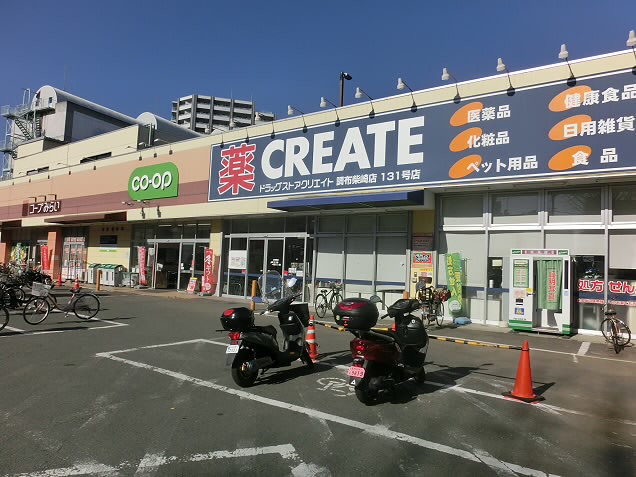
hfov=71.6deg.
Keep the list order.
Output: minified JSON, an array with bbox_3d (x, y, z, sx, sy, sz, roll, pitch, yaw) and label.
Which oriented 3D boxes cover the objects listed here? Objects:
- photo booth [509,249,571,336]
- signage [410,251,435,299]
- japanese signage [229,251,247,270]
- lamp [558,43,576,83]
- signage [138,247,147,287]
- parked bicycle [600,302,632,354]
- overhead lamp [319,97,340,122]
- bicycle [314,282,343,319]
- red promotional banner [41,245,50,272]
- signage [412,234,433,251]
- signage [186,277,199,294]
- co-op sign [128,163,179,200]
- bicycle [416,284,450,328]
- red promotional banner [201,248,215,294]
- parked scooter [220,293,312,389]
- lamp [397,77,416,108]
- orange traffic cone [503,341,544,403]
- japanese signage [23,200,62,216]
[{"bbox_3d":[5.564,1.327,10.990,1.340,2.050,0.760,0,-5,34],"label":"photo booth"},{"bbox_3d":[3.215,1.123,13.569,0.750,1.520,0.060,0,-4,34],"label":"signage"},{"bbox_3d":[-3.238,0.861,17.649,0.980,0.750,0.030,0,-5,34],"label":"japanese signage"},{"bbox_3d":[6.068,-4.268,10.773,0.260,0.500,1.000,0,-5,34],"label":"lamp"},{"bbox_3d":[-8.342,1.331,20.962,0.550,1.780,0.080,0,-4,34],"label":"signage"},{"bbox_3d":[6.128,1.798,9.029,0.560,0.960,1.660,0,-5,34],"label":"parked bicycle"},{"bbox_3d":[0.370,-4.090,14.356,0.220,0.620,1.150,0,-4,34],"label":"overhead lamp"},{"bbox_3d":[0.394,1.800,12.986,0.560,1.000,1.700,0,-4,31],"label":"bicycle"},{"bbox_3d":[-16.375,1.202,26.500,0.550,1.650,0.060,5,-4,-35],"label":"red promotional banner"},{"bbox_3d":[3.233,0.130,13.644,0.650,0.500,0.050,0,-4,34],"label":"signage"},{"bbox_3d":[-5.582,2.108,19.785,0.480,0.740,0.360,0,-5,34],"label":"signage"},{"bbox_3d":[-7.515,-2.596,20.085,3.550,1.700,0.180,0,-4,34],"label":"co-op sign"},{"bbox_3d":[3.035,1.779,11.554,0.580,1.080,1.750,0,-4,34],"label":"bicycle"},{"bbox_3d":[-4.654,1.416,18.681,0.580,1.920,0.200,0,-5,34],"label":"red promotional banner"},{"bbox_3d":[-0.478,1.188,5.637,0.660,1.180,1.750,0,-5,34],"label":"parked scooter"},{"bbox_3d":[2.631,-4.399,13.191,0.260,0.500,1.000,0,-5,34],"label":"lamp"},{"bbox_3d":[2.432,1.525,5.199,0.380,0.680,0.380,0,-5,34],"label":"orange traffic cone"},{"bbox_3d":[-16.888,-1.836,26.865,4.950,0.750,0.200,0,-5,34],"label":"japanese signage"}]

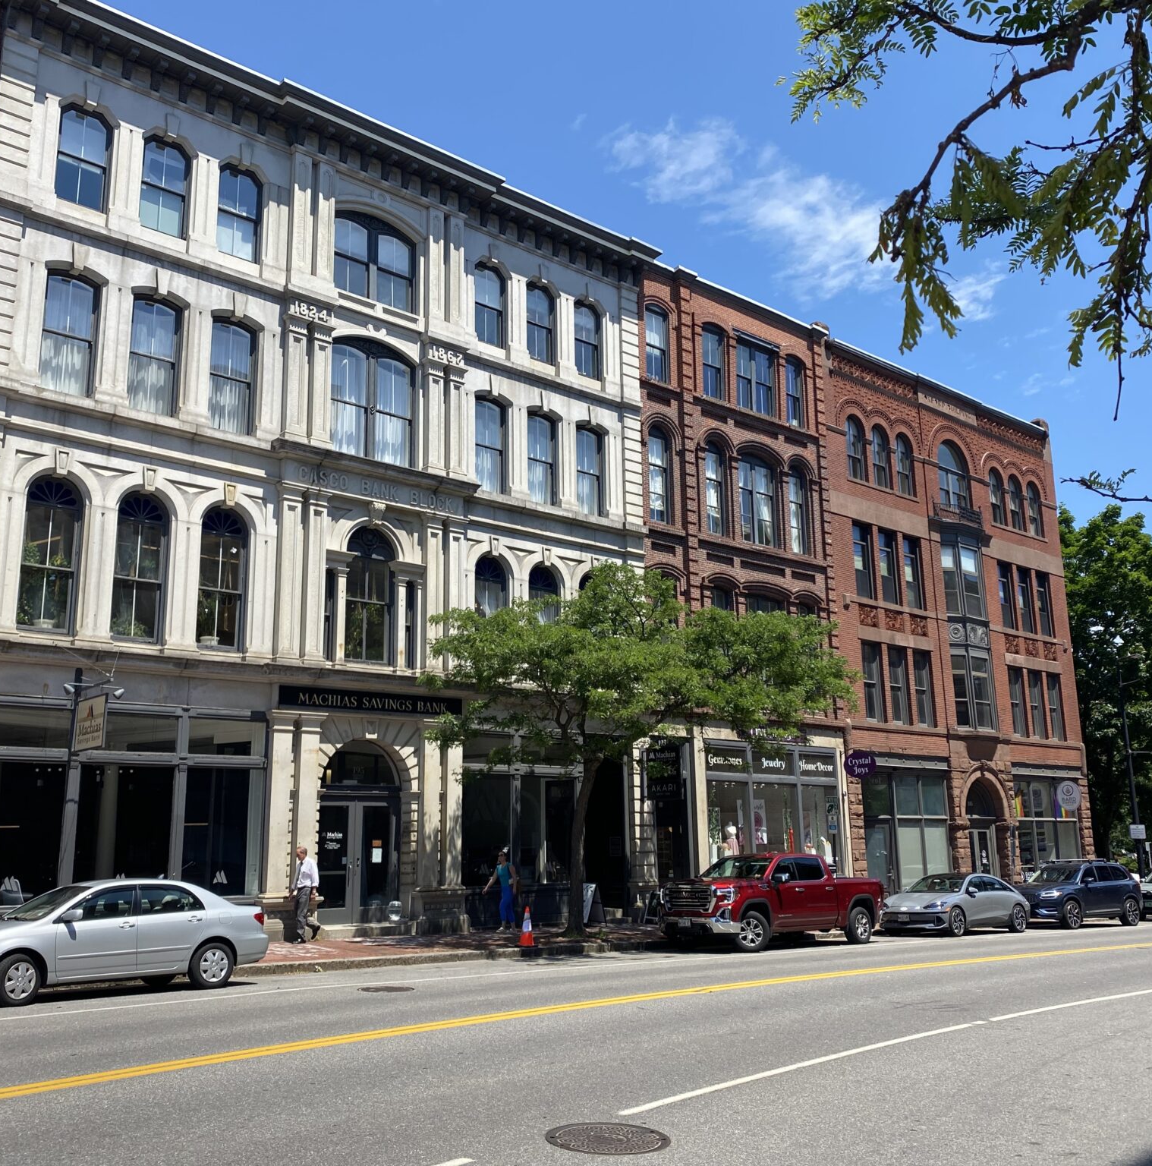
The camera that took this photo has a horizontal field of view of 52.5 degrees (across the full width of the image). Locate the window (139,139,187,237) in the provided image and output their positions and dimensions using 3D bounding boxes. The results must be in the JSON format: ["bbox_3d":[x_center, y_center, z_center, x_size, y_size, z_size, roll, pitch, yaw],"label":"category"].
[{"bbox_3d":[-8.422,-8.021,23.843,1.000,2.000,0.250,10,-17,-40],"label":"window"}]

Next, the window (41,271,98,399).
[{"bbox_3d":[-9.582,-4.701,21.973,1.000,2.340,0.250,10,-17,-40],"label":"window"}]

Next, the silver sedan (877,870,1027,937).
[{"bbox_3d":[9.824,8.233,30.038,4.850,1.490,1.900,11,-18,-39],"label":"silver sedan"}]

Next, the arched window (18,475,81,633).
[{"bbox_3d":[-9.468,-0.482,21.025,1.030,2.930,0.200,10,-17,-40],"label":"arched window"}]

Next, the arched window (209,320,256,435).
[{"bbox_3d":[-7.124,-4.184,24.060,1.050,2.450,0.200,10,-17,-40],"label":"arched window"}]

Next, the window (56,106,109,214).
[{"bbox_3d":[-9.557,-8.245,22.570,1.070,2.100,0.200,10,-17,-40],"label":"window"}]

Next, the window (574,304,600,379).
[{"bbox_3d":[0.247,-6.434,31.272,1.030,2.220,0.200,10,-17,-40],"label":"window"}]

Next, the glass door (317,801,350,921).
[{"bbox_3d":[-4.904,5.683,23.697,0.950,2.430,0.080,10,-17,-40],"label":"glass door"}]

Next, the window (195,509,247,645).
[{"bbox_3d":[-7.065,-0.119,23.120,1.020,2.880,0.250,10,-17,-40],"label":"window"}]

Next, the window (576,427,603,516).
[{"bbox_3d":[0.336,-2.885,30.469,1.030,2.450,0.200,10,-17,-40],"label":"window"}]

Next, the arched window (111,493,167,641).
[{"bbox_3d":[-8.203,-0.323,21.859,1.070,2.880,0.200,10,-17,-40],"label":"arched window"}]

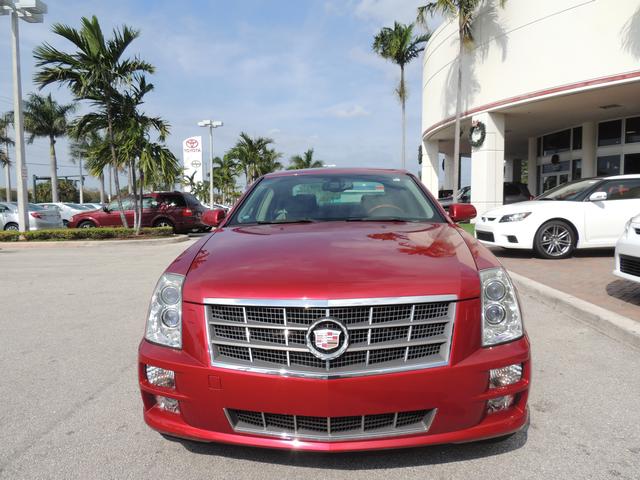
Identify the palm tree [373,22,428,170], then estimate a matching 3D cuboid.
[{"bbox_3d":[5.327,-7.699,29.000,3.800,13.030,3.700,0,4,0],"label":"palm tree"}]

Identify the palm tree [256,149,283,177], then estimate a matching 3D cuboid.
[{"bbox_3d":[-4.330,-4.815,38.000,2.700,6.040,2.700,0,4,0],"label":"palm tree"}]

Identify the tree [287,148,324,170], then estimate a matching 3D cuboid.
[{"bbox_3d":[-1.423,-5.292,42.240,3.500,6.760,3.500,0,4,4],"label":"tree"}]

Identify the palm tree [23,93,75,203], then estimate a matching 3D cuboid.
[{"bbox_3d":[-23.008,-7.006,38.400,4.300,11.280,4.300,0,4,4],"label":"palm tree"}]

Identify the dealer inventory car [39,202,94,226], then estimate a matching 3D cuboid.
[{"bbox_3d":[-13.400,-1.203,21.900,4.700,1.460,1.800,0,4,3],"label":"dealer inventory car"}]

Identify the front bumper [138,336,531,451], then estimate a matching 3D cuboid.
[{"bbox_3d":[0.044,0.579,1.855,1.820,0.360,0.560,0,4,3],"label":"front bumper"}]

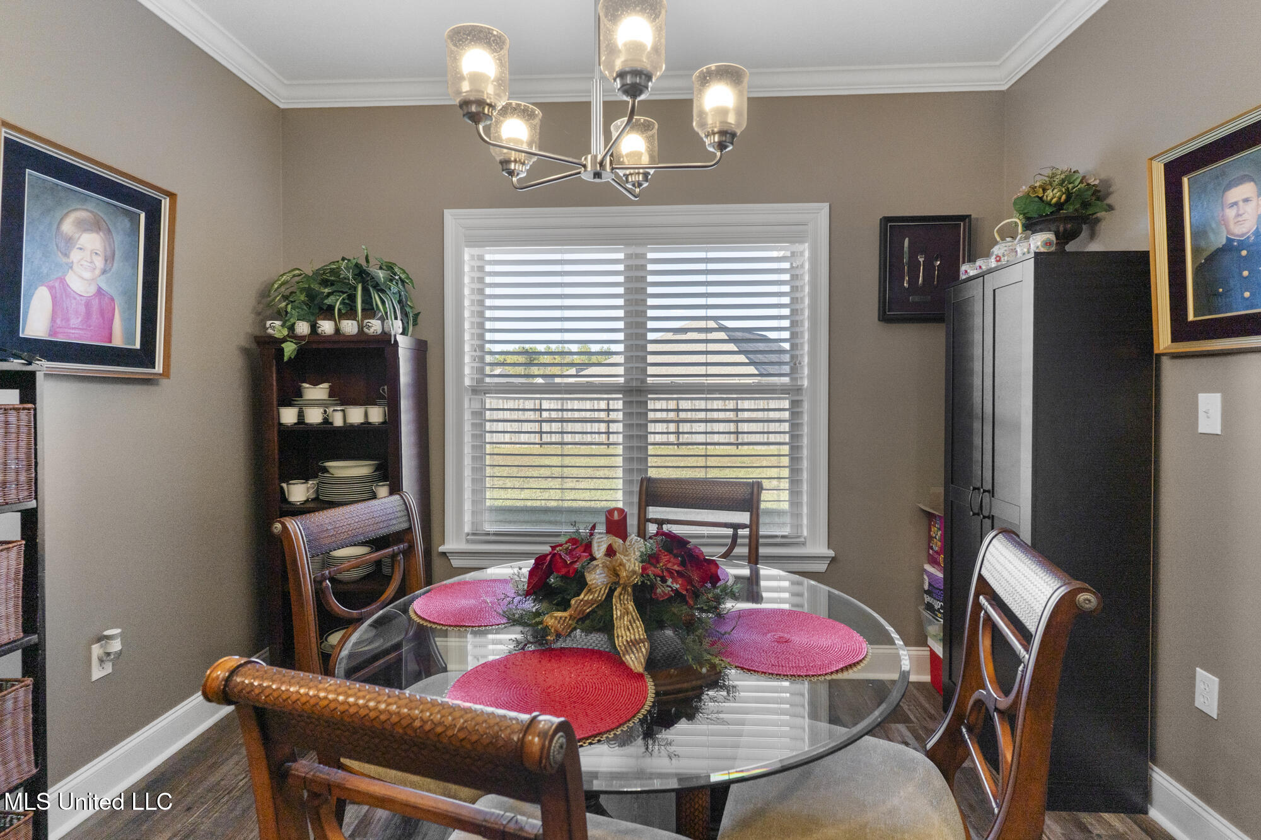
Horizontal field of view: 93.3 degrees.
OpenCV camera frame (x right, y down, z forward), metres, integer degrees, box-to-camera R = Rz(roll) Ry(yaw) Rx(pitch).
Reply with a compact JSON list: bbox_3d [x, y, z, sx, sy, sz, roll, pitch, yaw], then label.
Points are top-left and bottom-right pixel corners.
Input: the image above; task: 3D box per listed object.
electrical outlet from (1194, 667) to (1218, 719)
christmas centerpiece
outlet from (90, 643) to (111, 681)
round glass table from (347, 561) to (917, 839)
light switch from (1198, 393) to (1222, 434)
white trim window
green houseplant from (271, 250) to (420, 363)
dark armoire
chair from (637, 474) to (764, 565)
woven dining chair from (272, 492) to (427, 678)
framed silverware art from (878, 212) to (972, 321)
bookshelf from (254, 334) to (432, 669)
[{"bbox_3d":[1.646,0.784,1.706,0.010,0.115,0.070,0,1,2],"label":"electrical outlet"},{"bbox_3d":[-0.009,0.334,1.345,0.520,0.275,0.460,0,1,2],"label":"christmas centerpiece"},{"bbox_3d":[-1.726,0.786,1.951,0.010,0.115,0.070,0,1,2],"label":"outlet"},{"bbox_3d":[-0.013,0.862,1.397,1.215,0.789,1.215,0,1,0],"label":"round glass table"},{"bbox_3d":[1.644,-0.017,1.696,0.012,0.115,0.070,0,1,2],"label":"light switch"},{"bbox_3d":[0.016,-0.144,2.804,1.834,1.708,0.110,0,2,3],"label":"white trim window"},{"bbox_3d":[-1.275,-0.507,2.635,0.659,0.481,0.360,0,2,6],"label":"green houseplant"},{"bbox_3d":[1.448,0.351,2.138,0.364,1.755,0.574,0,2,3],"label":"dark armoire"},{"bbox_3d":[0.179,0.729,1.947,0.470,1.012,0.620,0,2,17],"label":"chair"},{"bbox_3d":[-0.512,0.739,1.587,0.620,1.012,0.470,0,2,17],"label":"woven dining chair"},{"bbox_3d":[1.339,-0.679,2.710,0.387,0.480,0.046,0,2,3],"label":"framed silverware art"},{"bbox_3d":[-1.277,0.427,2.693,0.634,1.577,0.302,0,2,6],"label":"bookshelf"}]

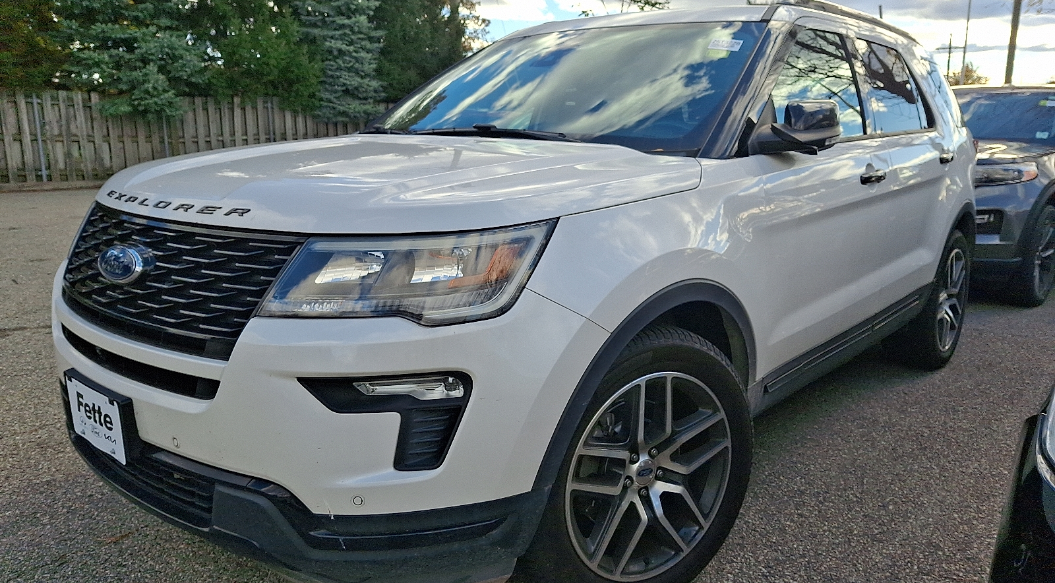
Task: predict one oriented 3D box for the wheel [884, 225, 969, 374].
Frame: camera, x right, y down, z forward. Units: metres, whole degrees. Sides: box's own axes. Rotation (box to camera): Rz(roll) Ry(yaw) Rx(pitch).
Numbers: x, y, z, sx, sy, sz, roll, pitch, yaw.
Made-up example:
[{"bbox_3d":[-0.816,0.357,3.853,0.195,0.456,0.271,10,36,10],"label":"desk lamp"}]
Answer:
[{"bbox_3d":[2.162,0.031,4.098,0.260,0.760,0.760,9,14,41],"label":"wheel"}]

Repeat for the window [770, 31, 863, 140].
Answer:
[{"bbox_3d":[0.985,-0.741,2.659,0.060,0.437,0.920,-18,-4,43],"label":"window"}]

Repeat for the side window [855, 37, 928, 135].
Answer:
[{"bbox_3d":[1.554,-0.875,3.289,0.060,0.427,0.840,-19,-4,43],"label":"side window"}]

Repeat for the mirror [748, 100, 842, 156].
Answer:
[{"bbox_3d":[0.781,-0.465,2.176,0.260,0.170,0.210,9,14,41],"label":"mirror"}]

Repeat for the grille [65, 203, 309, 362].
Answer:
[{"bbox_3d":[-0.923,-0.046,1.841,1.130,0.270,0.200,9,14,41],"label":"grille"}]

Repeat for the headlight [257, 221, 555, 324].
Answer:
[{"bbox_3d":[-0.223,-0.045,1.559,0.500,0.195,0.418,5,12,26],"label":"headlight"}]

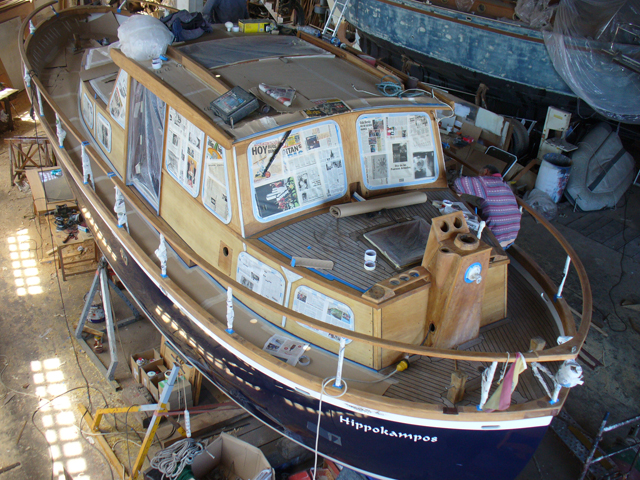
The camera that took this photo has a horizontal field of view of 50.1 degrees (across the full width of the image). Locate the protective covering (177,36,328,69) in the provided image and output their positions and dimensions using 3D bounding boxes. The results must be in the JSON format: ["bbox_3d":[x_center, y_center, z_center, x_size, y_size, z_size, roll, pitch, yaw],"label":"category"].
[{"bbox_3d":[-0.769,-2.270,8.274,1.500,0.100,1.100,-16,34,-26],"label":"protective covering"}]

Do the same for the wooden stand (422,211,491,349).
[{"bbox_3d":[1.080,0.326,5.678,0.410,1.090,0.520,-16,34,-26],"label":"wooden stand"}]

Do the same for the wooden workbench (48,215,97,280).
[{"bbox_3d":[-4.055,0.060,11.311,0.650,0.620,1.180,-16,34,-26],"label":"wooden workbench"}]

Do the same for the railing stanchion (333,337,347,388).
[{"bbox_3d":[0.153,0.894,5.009,0.060,0.470,0.060,-13,33,-28],"label":"railing stanchion"}]

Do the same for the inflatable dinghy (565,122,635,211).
[{"bbox_3d":[5.560,-1.357,13.594,2.200,1.380,0.460,-41,15,-36],"label":"inflatable dinghy"}]

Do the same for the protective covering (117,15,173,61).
[{"bbox_3d":[-2.080,-2.400,8.150,0.660,0.550,0.620,-16,34,-26],"label":"protective covering"}]

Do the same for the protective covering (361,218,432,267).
[{"bbox_3d":[0.806,0.001,6.120,0.640,0.070,0.650,-16,34,-26],"label":"protective covering"}]

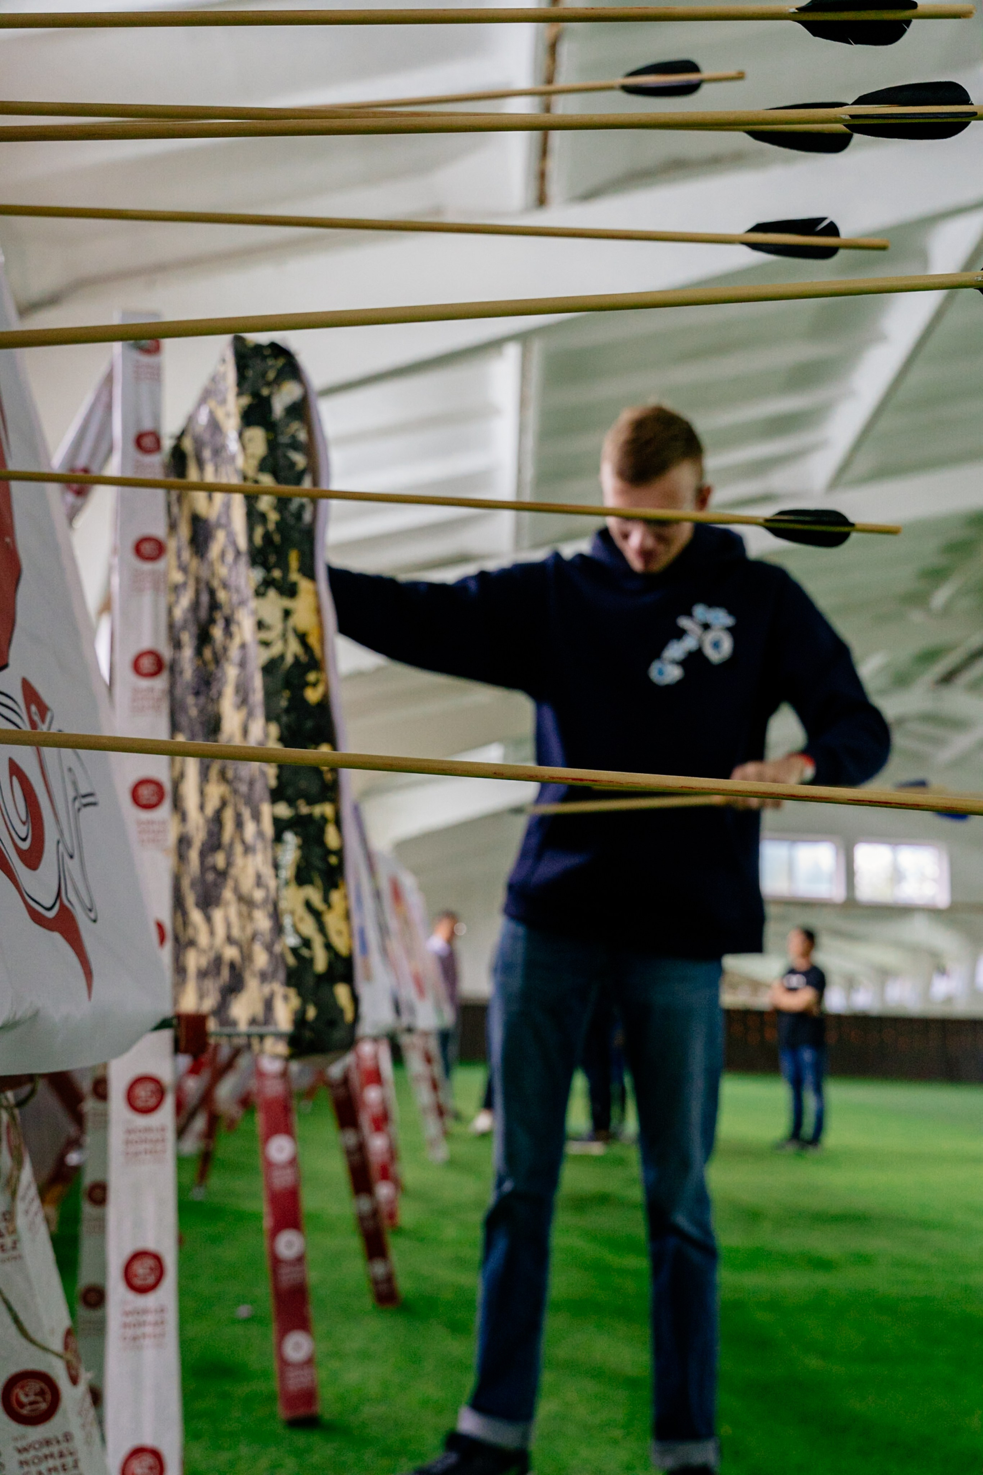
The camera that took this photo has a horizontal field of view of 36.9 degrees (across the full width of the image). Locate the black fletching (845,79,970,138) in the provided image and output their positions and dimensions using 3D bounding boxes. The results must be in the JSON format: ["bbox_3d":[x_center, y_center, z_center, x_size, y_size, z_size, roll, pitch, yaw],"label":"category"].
[{"bbox_3d":[0.222,-0.332,0.780,0.068,0.031,0.030,-2,-12,-2],"label":"black fletching"}]

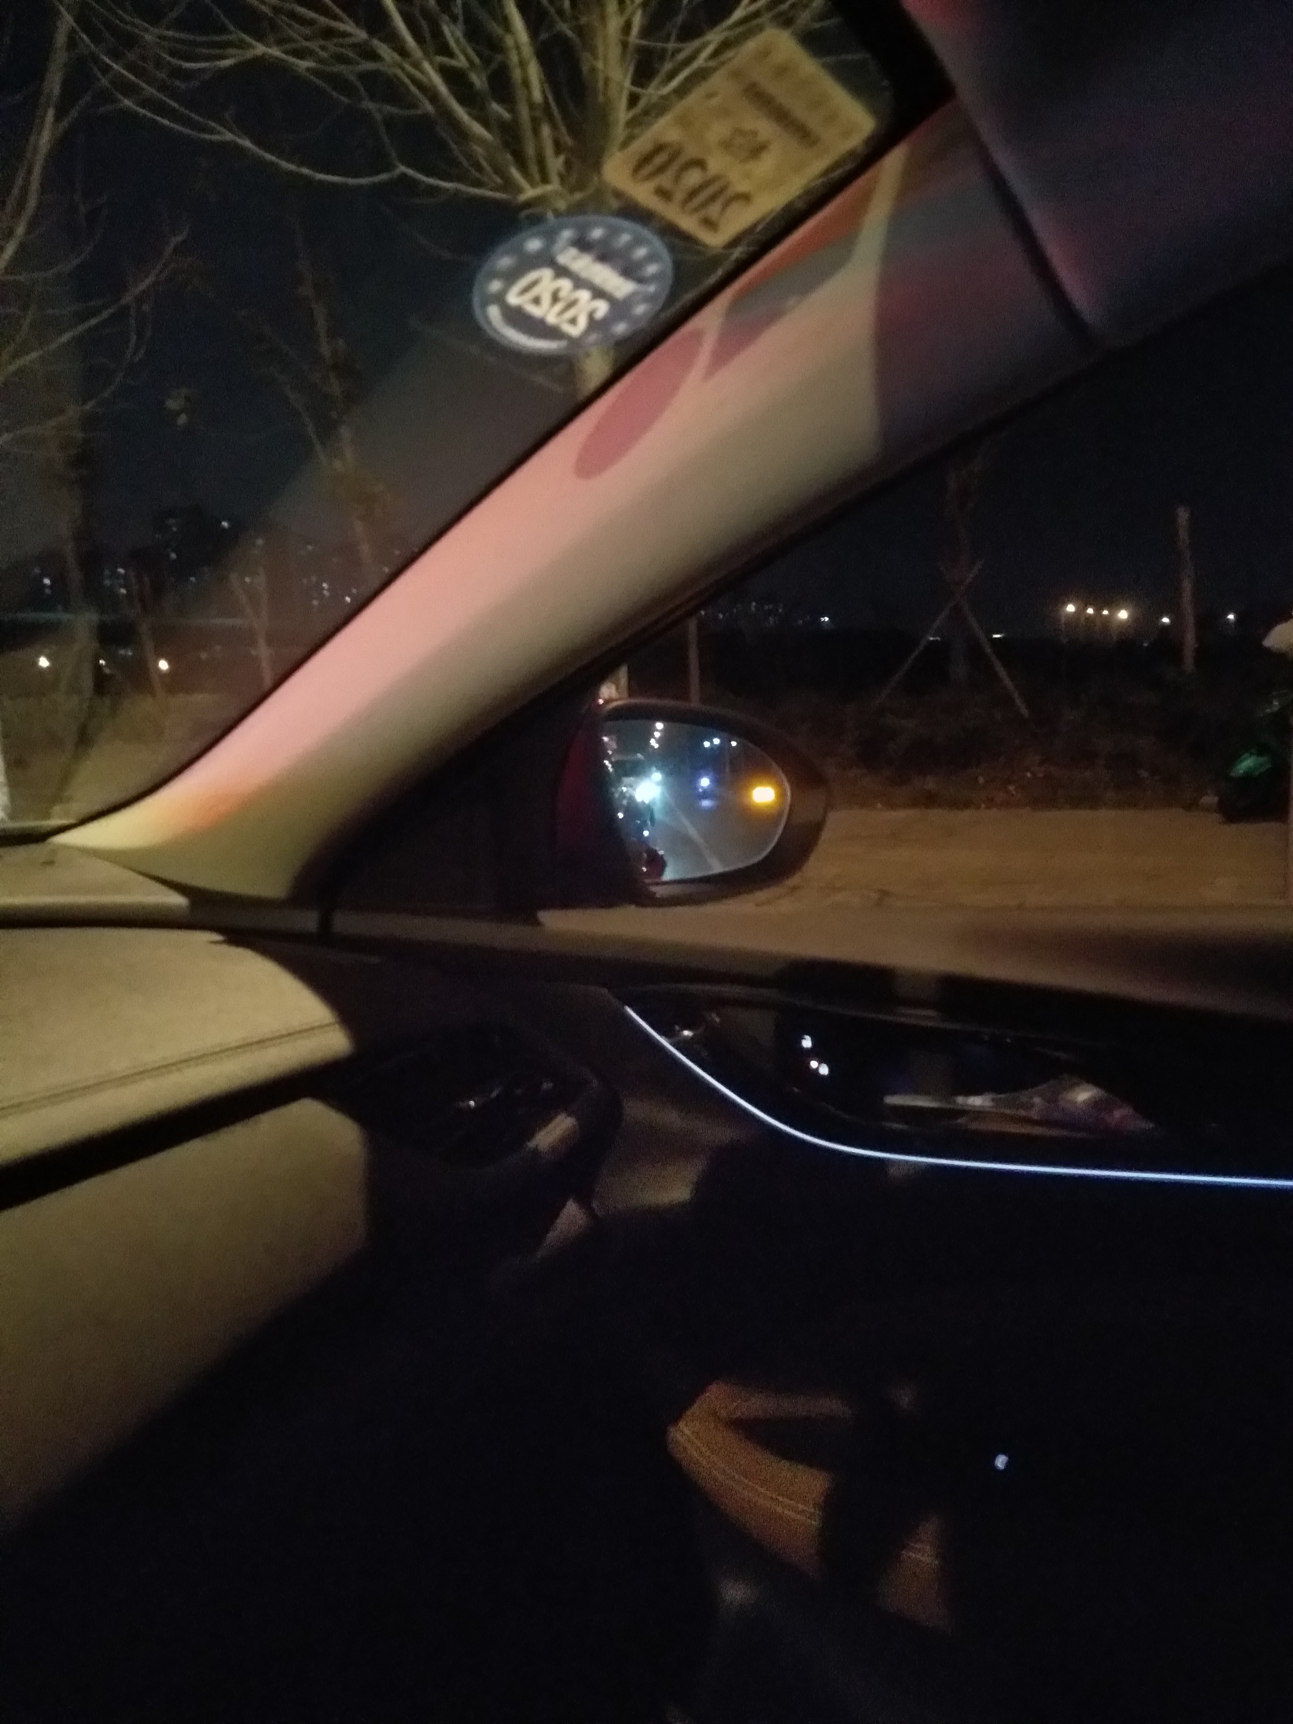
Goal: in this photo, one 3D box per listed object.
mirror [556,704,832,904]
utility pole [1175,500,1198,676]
[{"bbox_3d":[0.028,-0.046,1.330,0.215,0.155,0.110,-7,8,-31],"label":"mirror"},{"bbox_3d":[7.427,-3.681,24.000,0.200,2.600,0.200,-3,7,0],"label":"utility pole"}]

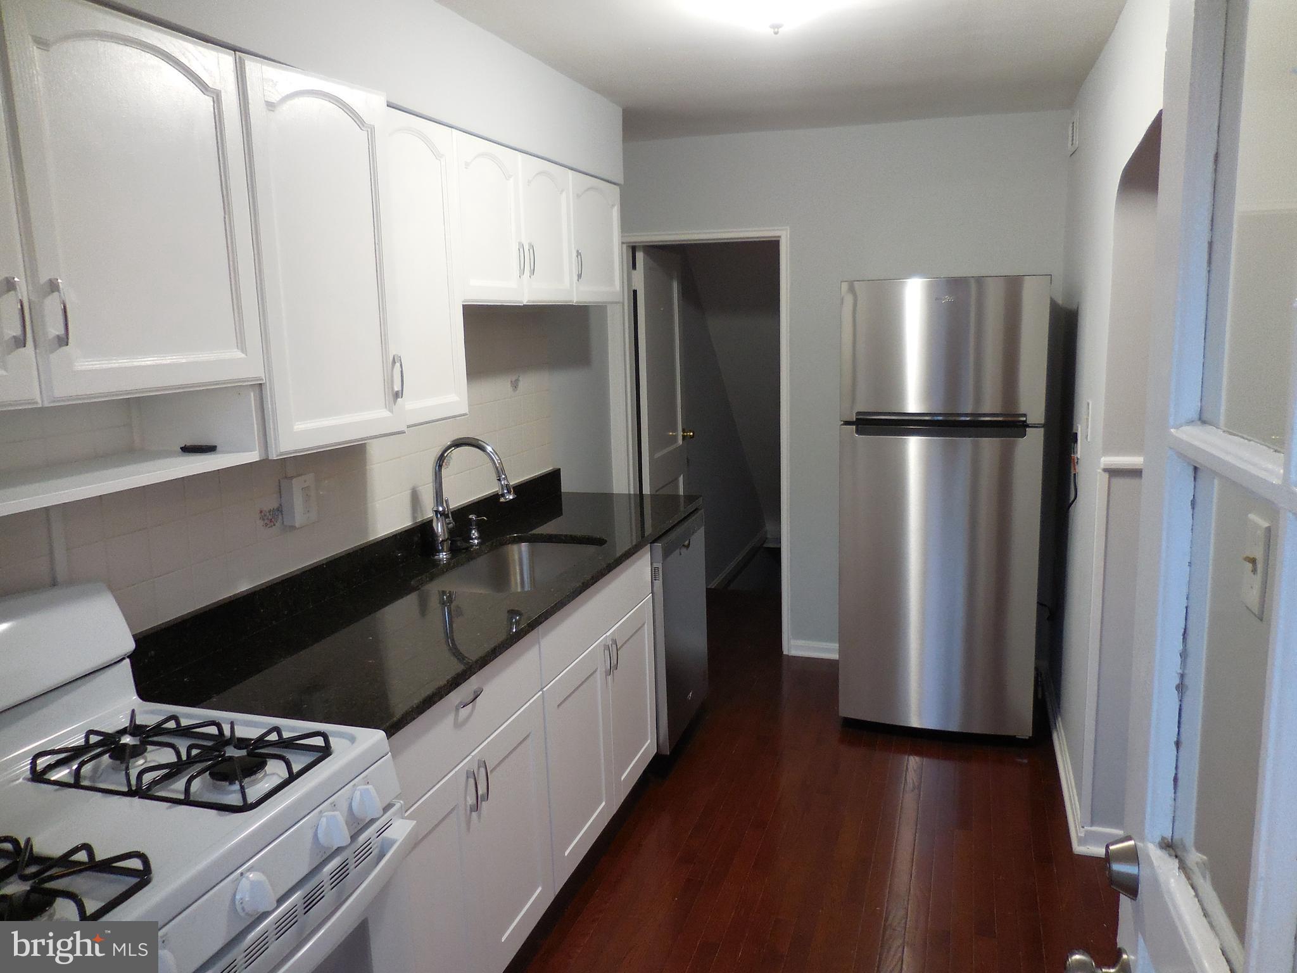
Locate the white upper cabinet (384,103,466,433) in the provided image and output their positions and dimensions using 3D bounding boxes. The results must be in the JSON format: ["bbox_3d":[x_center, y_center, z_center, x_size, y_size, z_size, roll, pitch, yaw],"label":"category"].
[{"bbox_3d":[-0.714,-0.532,2.369,0.328,0.739,0.373,2,11,19],"label":"white upper cabinet"}]

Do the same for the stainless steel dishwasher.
[{"bbox_3d":[-0.137,0.545,3.611,0.612,0.856,0.582,2,11,19],"label":"stainless steel dishwasher"}]

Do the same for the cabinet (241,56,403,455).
[{"bbox_3d":[-0.825,-0.465,2.006,0.353,0.747,0.408,2,11,19],"label":"cabinet"}]

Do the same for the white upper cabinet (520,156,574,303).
[{"bbox_3d":[-0.473,-0.816,3.055,0.328,0.444,0.383,2,11,19],"label":"white upper cabinet"}]

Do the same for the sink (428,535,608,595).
[{"bbox_3d":[-0.389,0.333,2.839,0.393,0.209,0.612,2,11,19],"label":"sink"}]

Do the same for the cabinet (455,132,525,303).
[{"bbox_3d":[-0.594,-0.747,2.701,0.328,0.442,0.377,2,11,19],"label":"cabinet"}]

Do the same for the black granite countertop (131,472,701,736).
[{"bbox_3d":[-0.434,0.195,2.789,0.639,0.132,2.239,2,11,19],"label":"black granite countertop"}]

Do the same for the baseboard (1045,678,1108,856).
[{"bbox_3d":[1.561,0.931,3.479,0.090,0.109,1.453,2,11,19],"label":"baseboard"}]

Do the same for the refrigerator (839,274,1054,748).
[{"bbox_3d":[1.182,0.058,3.782,0.711,1.726,0.741,2,11,19],"label":"refrigerator"}]

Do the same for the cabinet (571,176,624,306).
[{"bbox_3d":[-0.337,-0.894,3.451,0.328,0.445,0.468,2,11,19],"label":"cabinet"}]

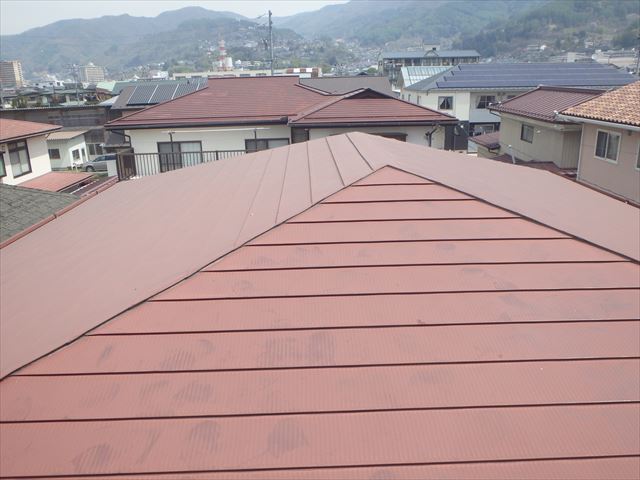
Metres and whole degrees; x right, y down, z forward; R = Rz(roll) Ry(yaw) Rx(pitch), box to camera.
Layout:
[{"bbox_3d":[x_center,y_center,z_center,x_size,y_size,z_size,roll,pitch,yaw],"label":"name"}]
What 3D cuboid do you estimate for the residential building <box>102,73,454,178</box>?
[{"bbox_3d":[-1.667,-3.555,23.877,13.100,7.550,9.300,-3,17,-6],"label":"residential building"}]

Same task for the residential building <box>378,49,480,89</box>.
[{"bbox_3d":[36.956,-55.904,177.630,31.800,17.600,12.500,-1,17,0],"label":"residential building"}]

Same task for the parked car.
[{"bbox_3d":[-18.735,-7.022,46.337,4.500,1.480,1.700,-4,17,-11],"label":"parked car"}]

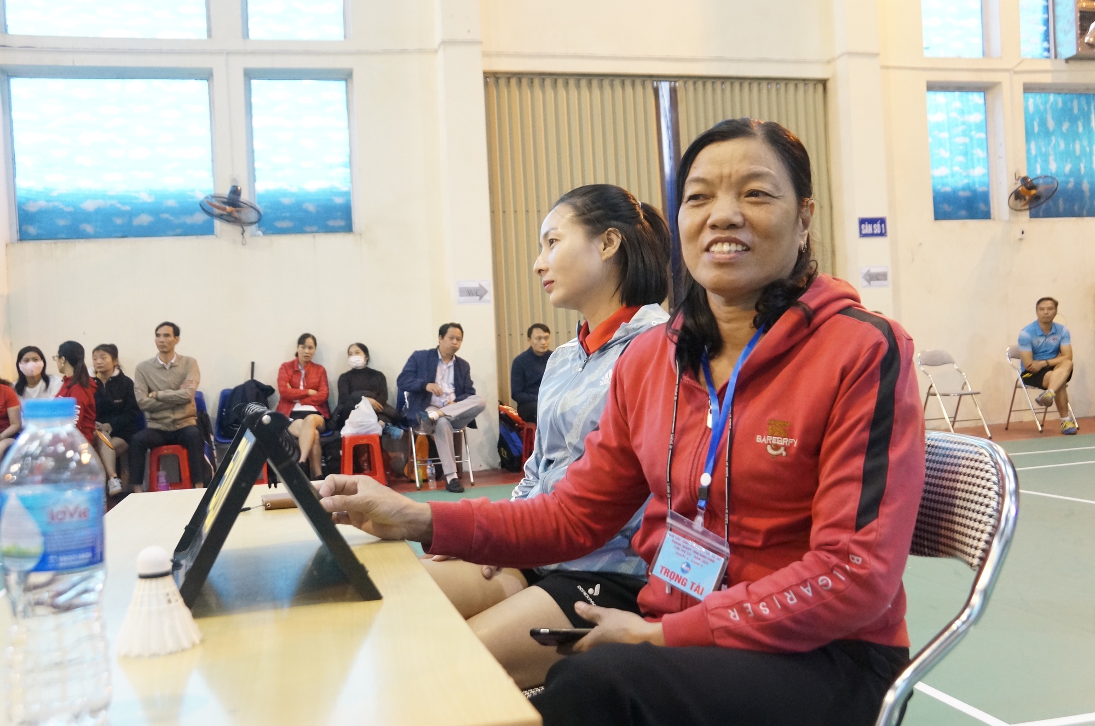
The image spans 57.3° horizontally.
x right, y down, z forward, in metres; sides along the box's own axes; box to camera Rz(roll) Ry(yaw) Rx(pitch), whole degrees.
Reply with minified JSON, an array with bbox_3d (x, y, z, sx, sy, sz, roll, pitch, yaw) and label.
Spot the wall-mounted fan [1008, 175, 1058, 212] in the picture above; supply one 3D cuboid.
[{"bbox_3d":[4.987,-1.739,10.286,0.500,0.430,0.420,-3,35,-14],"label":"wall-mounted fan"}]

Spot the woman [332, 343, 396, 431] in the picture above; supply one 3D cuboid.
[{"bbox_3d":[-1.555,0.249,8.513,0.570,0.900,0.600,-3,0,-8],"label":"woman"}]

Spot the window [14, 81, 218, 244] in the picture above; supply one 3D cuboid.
[{"bbox_3d":[-3.771,-1.780,8.736,1.610,1.400,0.100,-3,0,-14],"label":"window"}]

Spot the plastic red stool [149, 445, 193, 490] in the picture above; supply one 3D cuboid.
[{"bbox_3d":[-2.987,0.868,7.964,0.345,0.440,0.345,-3,0,-14],"label":"plastic red stool"}]

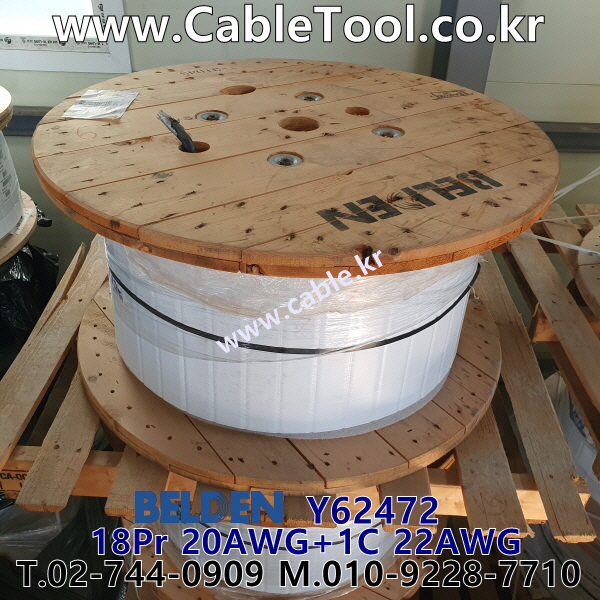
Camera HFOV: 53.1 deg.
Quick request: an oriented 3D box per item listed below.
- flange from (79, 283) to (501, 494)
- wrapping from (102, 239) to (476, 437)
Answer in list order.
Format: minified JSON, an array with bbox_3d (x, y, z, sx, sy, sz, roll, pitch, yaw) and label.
[{"bbox_3d":[-0.020,0.043,1.363,0.918,0.039,0.918,3,36,0],"label":"flange"},{"bbox_3d":[-0.011,-0.137,1.233,0.735,0.390,0.735,3,36,0],"label":"wrapping"}]

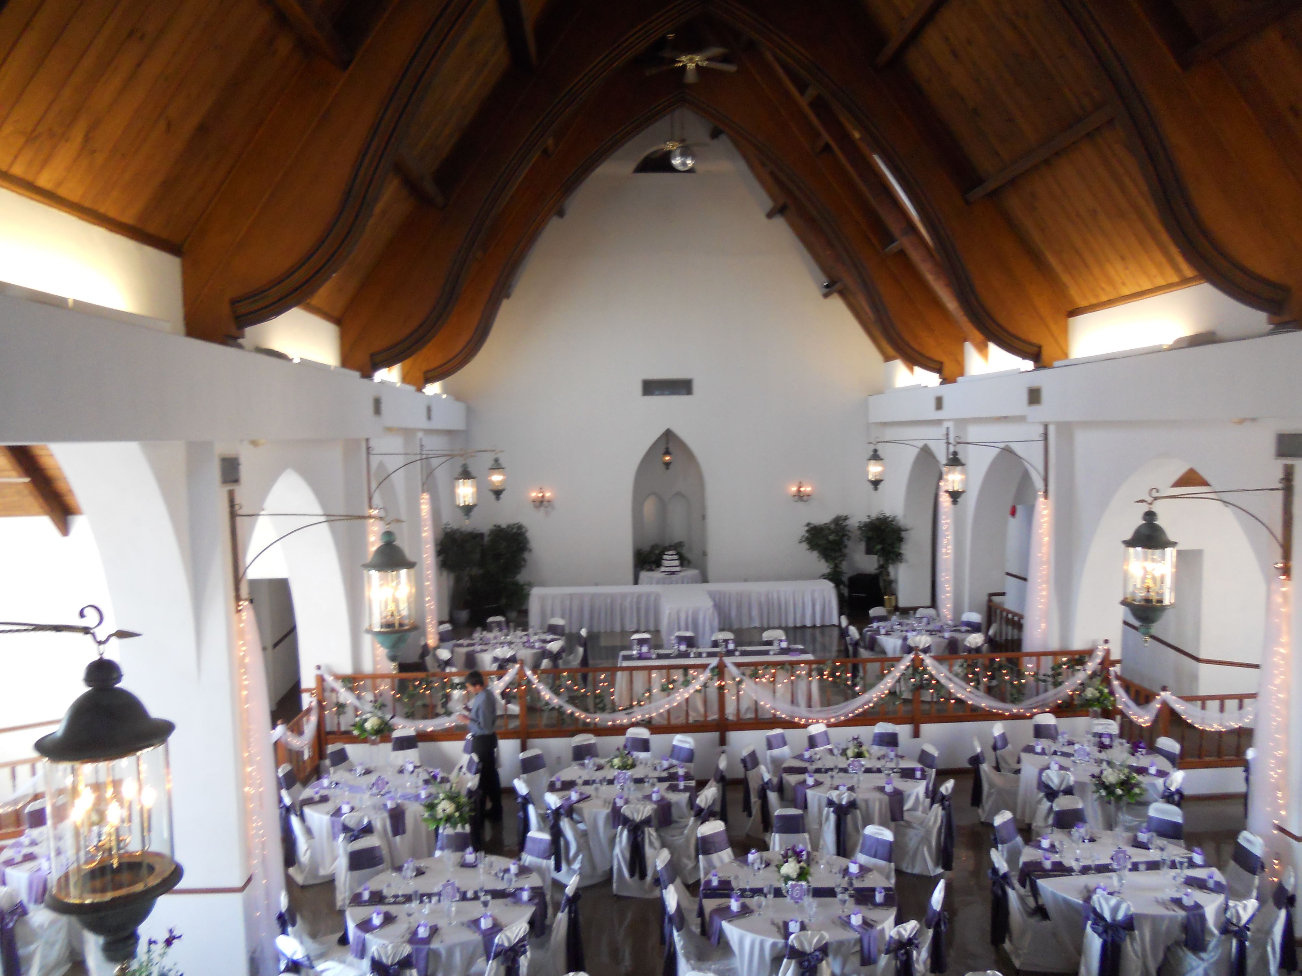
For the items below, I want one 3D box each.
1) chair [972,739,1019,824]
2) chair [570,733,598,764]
[{"bbox_3d":[3.801,3.219,11.034,0.540,0.930,0.440,0,5,18],"label":"chair"},{"bbox_3d":[-0.668,3.308,11.418,0.440,0.930,0.540,-3,5,-20],"label":"chair"}]

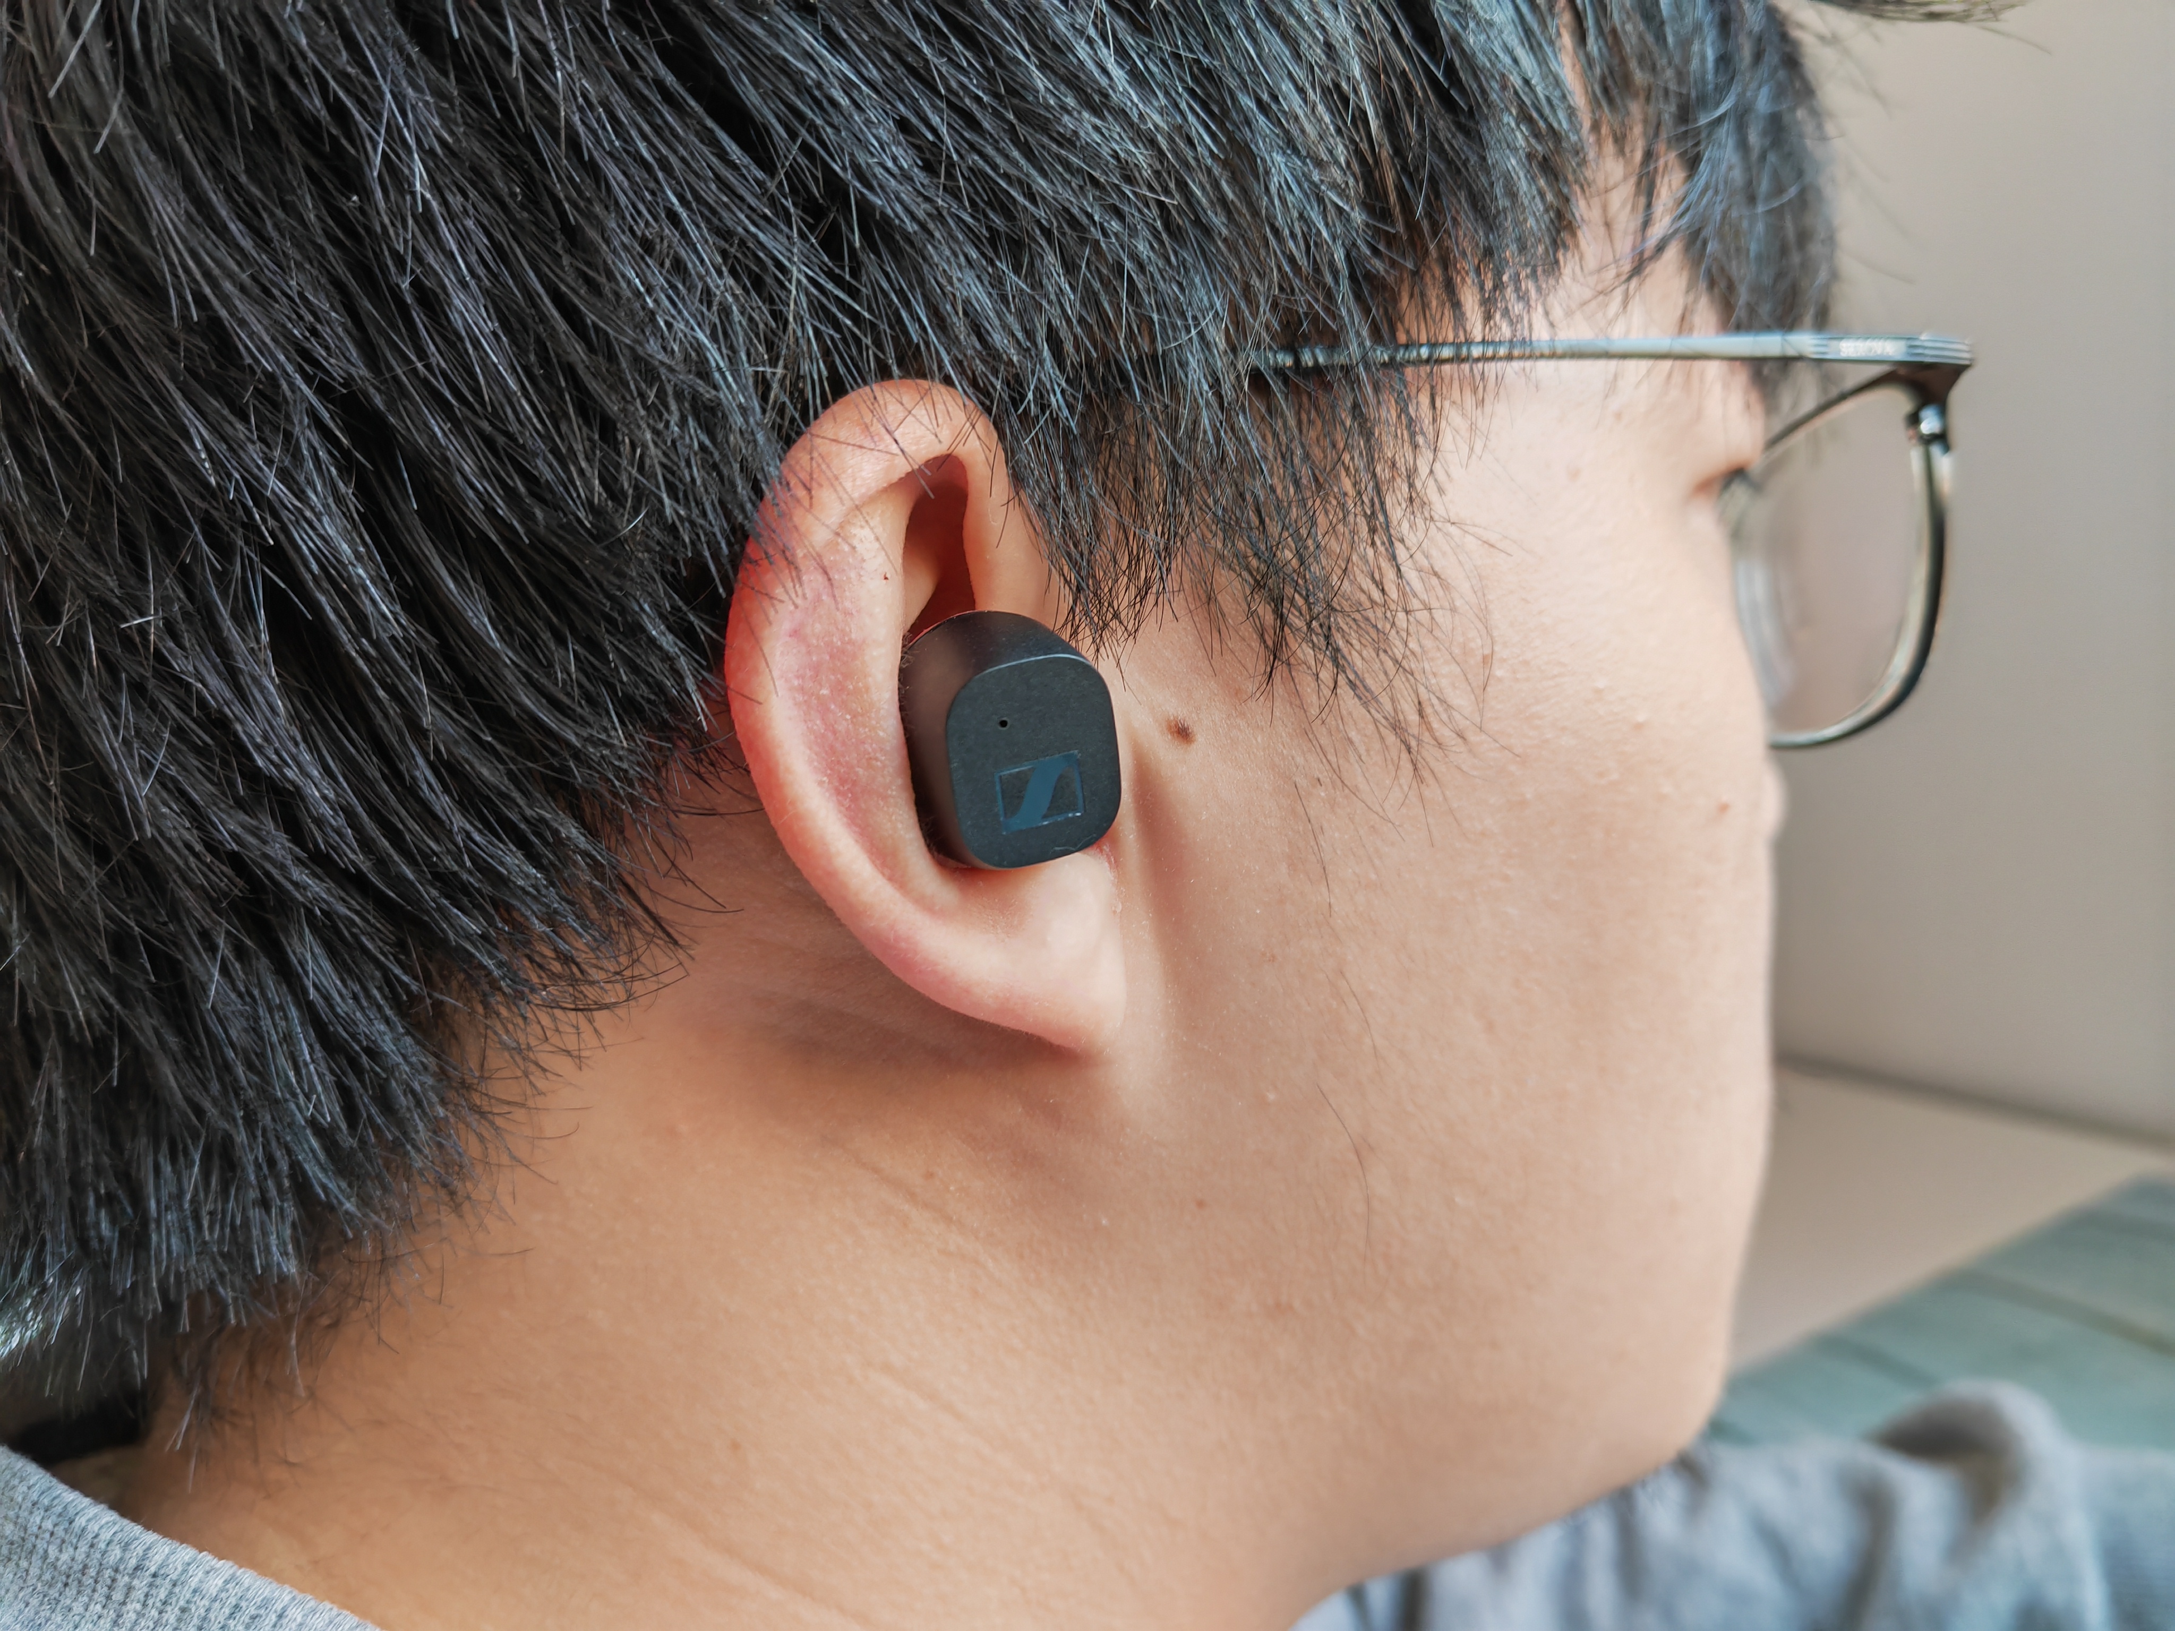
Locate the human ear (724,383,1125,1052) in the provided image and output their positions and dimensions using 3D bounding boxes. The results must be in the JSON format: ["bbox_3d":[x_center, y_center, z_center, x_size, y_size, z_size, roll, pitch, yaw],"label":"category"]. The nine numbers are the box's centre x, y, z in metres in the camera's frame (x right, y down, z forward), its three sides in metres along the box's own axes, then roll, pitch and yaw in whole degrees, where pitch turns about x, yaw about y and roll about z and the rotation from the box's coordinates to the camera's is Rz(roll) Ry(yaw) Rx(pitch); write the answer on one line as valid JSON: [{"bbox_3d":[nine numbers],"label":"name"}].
[{"bbox_3d":[-0.014,-0.008,0.158,0.035,0.062,0.023,-16,7,-20],"label":"human ear"}]

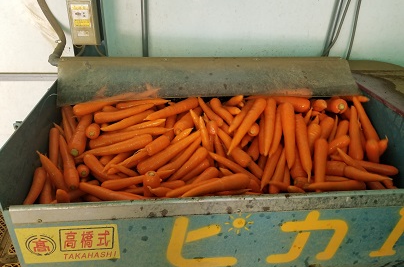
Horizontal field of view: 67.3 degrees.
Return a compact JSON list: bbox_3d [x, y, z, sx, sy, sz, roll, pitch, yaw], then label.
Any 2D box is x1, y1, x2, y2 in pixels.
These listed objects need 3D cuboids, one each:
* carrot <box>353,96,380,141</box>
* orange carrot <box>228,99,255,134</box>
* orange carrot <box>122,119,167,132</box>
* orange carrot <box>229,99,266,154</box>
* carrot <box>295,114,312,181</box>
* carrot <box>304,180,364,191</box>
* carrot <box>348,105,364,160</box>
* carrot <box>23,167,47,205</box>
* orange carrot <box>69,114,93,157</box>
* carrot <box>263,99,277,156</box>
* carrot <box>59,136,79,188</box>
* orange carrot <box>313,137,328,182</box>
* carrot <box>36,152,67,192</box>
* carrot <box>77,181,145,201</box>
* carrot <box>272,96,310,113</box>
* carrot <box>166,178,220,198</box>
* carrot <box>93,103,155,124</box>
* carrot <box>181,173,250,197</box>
[{"bbox_3d":[0.525,-0.046,0.970,0.030,0.030,0.195,-28,50,27],"label":"carrot"},{"bbox_3d":[0.125,-0.060,0.930,0.031,0.031,0.178,34,56,4],"label":"orange carrot"},{"bbox_3d":[-0.194,-0.015,0.873,0.189,0.032,0.032,-15,4,-8],"label":"orange carrot"},{"bbox_3d":[0.137,-0.024,0.936,0.037,0.037,0.239,18,58,29],"label":"orange carrot"},{"bbox_3d":[0.301,0.039,0.895,0.037,0.037,0.215,1,62,0],"label":"carrot"},{"bbox_3d":[0.372,0.148,0.852,0.170,0.034,0.034,1,28,-1],"label":"carrot"},{"bbox_3d":[0.480,-0.005,0.953,0.041,0.041,0.204,7,58,11],"label":"carrot"},{"bbox_3d":[-0.438,0.158,0.768,0.034,0.034,0.148,25,63,-23],"label":"carrot"},{"bbox_3d":[-0.363,-0.027,0.949,0.046,0.046,0.204,2,46,0],"label":"orange carrot"},{"bbox_3d":[0.196,-0.021,0.891,0.034,0.034,0.200,5,59,12],"label":"carrot"},{"bbox_3d":[-0.375,0.077,0.845,0.039,0.039,0.194,-13,53,-25],"label":"carrot"},{"bbox_3d":[0.335,0.091,0.857,0.037,0.037,0.175,1,61,21],"label":"orange carrot"},{"bbox_3d":[-0.412,0.104,0.831,0.032,0.032,0.171,-25,58,-40],"label":"carrot"},{"bbox_3d":[-0.229,0.156,0.774,0.177,0.031,0.031,14,-15,3],"label":"carrot"},{"bbox_3d":[0.260,-0.103,1.020,0.201,0.044,0.044,7,28,3],"label":"carrot"},{"bbox_3d":[-0.007,0.146,0.788,0.171,0.034,0.034,-10,-10,-10],"label":"carrot"},{"bbox_3d":[-0.247,-0.073,0.975,0.191,0.034,0.034,-14,30,-10],"label":"carrot"},{"bbox_3d":[0.038,0.147,0.830,0.194,0.038,0.038,-13,30,-8],"label":"carrot"}]

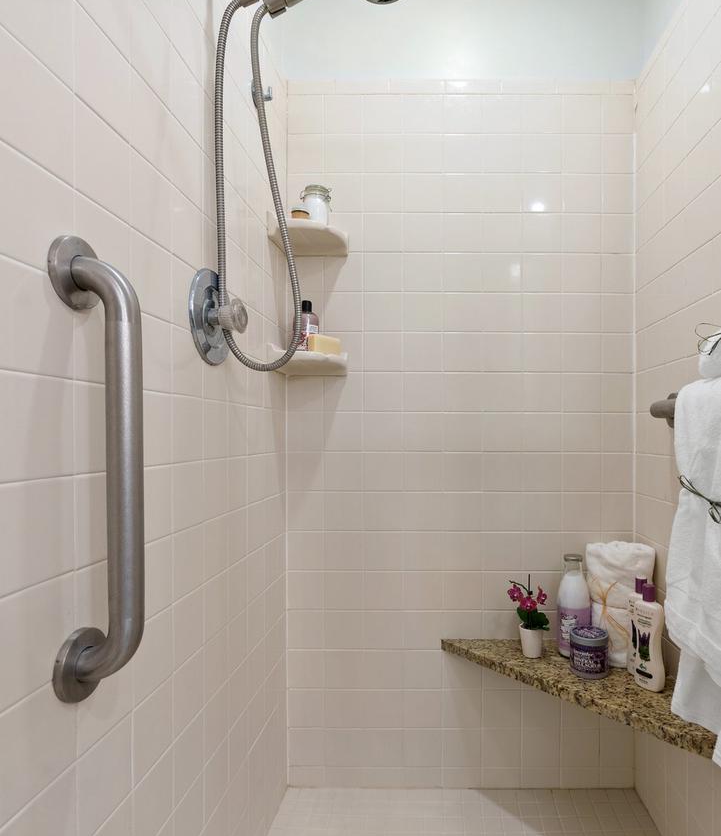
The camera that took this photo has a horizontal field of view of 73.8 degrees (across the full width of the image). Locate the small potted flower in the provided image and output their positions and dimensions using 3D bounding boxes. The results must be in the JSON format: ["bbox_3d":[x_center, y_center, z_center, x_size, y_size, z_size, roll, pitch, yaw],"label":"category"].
[{"bbox_3d":[0.446,0.518,1.269,0.109,0.208,0.086,0,0,19],"label":"small potted flower"}]

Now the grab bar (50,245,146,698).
[{"bbox_3d":[-0.290,0.059,0.551,0.076,0.537,0.083,0,0,5],"label":"grab bar"}]

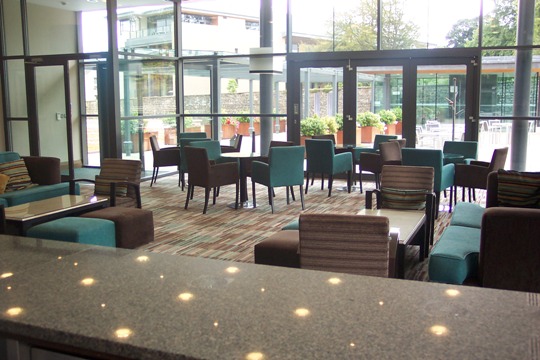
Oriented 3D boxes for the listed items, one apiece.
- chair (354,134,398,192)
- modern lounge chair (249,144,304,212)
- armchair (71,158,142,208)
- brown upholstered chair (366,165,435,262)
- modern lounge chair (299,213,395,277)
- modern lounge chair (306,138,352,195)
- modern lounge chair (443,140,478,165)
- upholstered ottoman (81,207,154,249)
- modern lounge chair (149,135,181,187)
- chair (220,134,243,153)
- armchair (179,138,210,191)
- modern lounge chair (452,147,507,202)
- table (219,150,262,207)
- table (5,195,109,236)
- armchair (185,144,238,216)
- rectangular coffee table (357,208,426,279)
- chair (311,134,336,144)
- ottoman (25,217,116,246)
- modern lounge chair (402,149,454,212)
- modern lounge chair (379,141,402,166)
[{"bbox_3d":[1.900,-0.344,10.164,0.579,0.900,0.545,-5,9,-33],"label":"chair"},{"bbox_3d":[0.136,-0.041,7.994,0.545,0.900,0.579,-4,9,-27],"label":"modern lounge chair"},{"bbox_3d":[-1.839,0.183,6.568,0.615,0.790,0.640,3,8,21],"label":"armchair"},{"bbox_3d":[1.359,0.291,5.832,0.620,0.810,0.690,3,8,20],"label":"brown upholstered chair"},{"bbox_3d":[0.508,0.551,3.668,0.615,0.790,0.640,2,8,15],"label":"modern lounge chair"},{"bbox_3d":[0.945,-0.228,9.343,0.545,0.900,0.579,6,10,41],"label":"modern lounge chair"},{"bbox_3d":[2.709,-0.112,8.348,0.540,0.865,0.560,6,10,39],"label":"modern lounge chair"},{"bbox_3d":[-1.565,0.515,5.872,0.530,0.385,0.530,3,8,22],"label":"upholstered ottoman"},{"bbox_3d":[-1.885,-0.362,10.436,0.579,0.900,0.545,-1,8,-3],"label":"modern lounge chair"},{"bbox_3d":[-0.802,-0.399,10.688,0.560,0.865,0.540,-2,8,-14],"label":"chair"},{"bbox_3d":[-1.233,-0.299,9.942,0.545,0.900,0.579,0,8,4],"label":"armchair"},{"bbox_3d":[2.790,0.000,7.495,0.560,0.865,0.540,6,10,40],"label":"modern lounge chair"},{"bbox_3d":[-0.385,0.003,8.283,0.630,0.740,0.630,0,8,0],"label":"table"},{"bbox_3d":[-2.177,0.489,5.559,0.600,0.450,1.200,3,8,22],"label":"table"},{"bbox_3d":[-0.810,-0.027,7.842,0.560,0.865,0.540,-6,10,-39],"label":"armchair"},{"bbox_3d":[0.903,0.582,4.726,0.600,0.450,1.200,3,8,22],"label":"rectangular coffee table"},{"bbox_3d":[1.113,-0.330,10.083,0.540,0.865,0.560,-6,10,-39],"label":"chair"},{"bbox_3d":[-1.847,0.579,5.258,0.600,0.345,0.600,3,8,22],"label":"ottoman"},{"bbox_3d":[2.085,0.006,7.573,0.545,0.900,0.579,5,9,34],"label":"modern lounge chair"},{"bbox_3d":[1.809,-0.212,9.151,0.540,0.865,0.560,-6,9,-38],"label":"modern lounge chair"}]

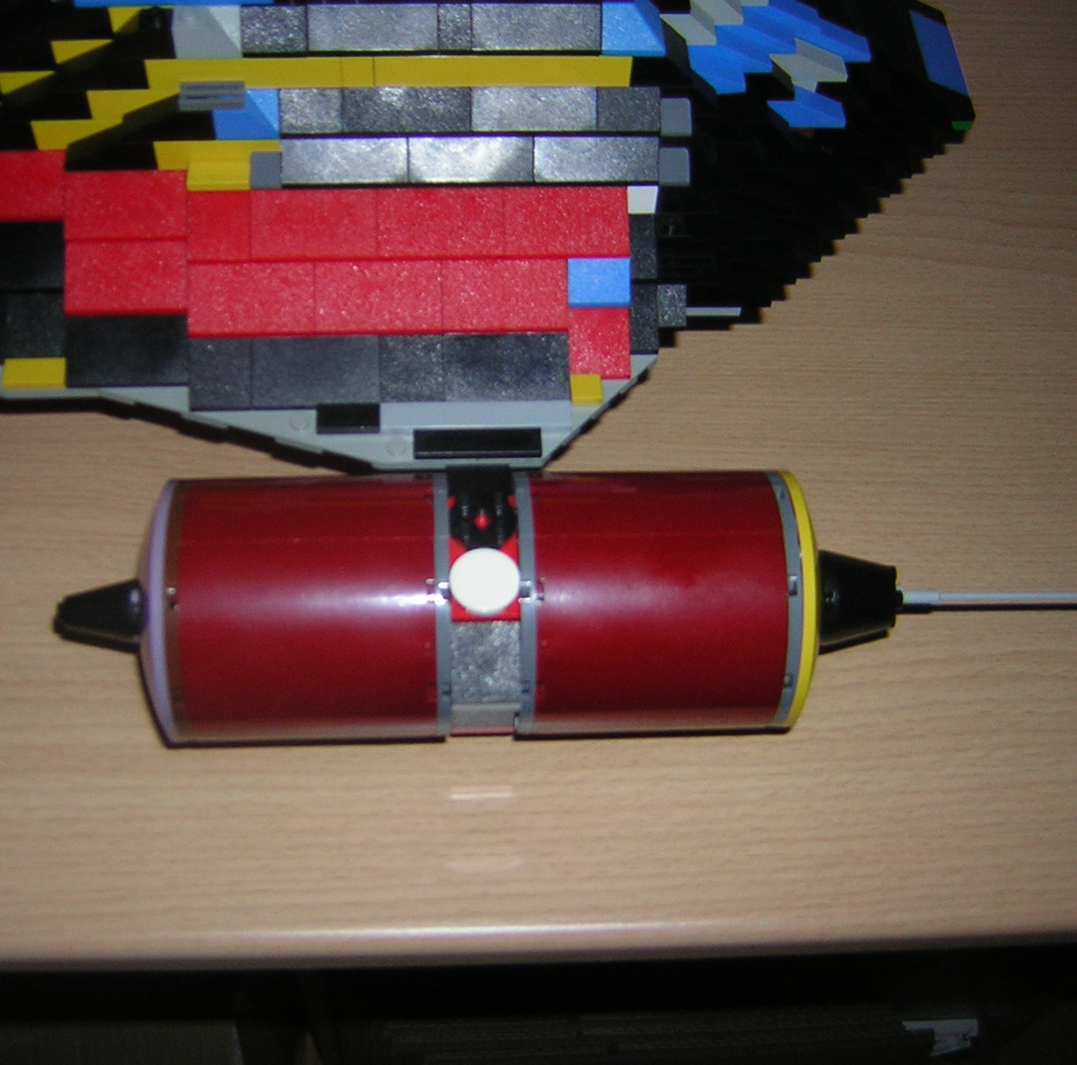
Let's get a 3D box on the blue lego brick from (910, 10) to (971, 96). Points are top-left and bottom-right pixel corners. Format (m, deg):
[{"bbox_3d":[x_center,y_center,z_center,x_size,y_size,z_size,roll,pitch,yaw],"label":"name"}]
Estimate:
[{"bbox_3d":[0.113,-0.143,0.435,0.022,0.010,0.032,-1,57,-2],"label":"blue lego brick"}]

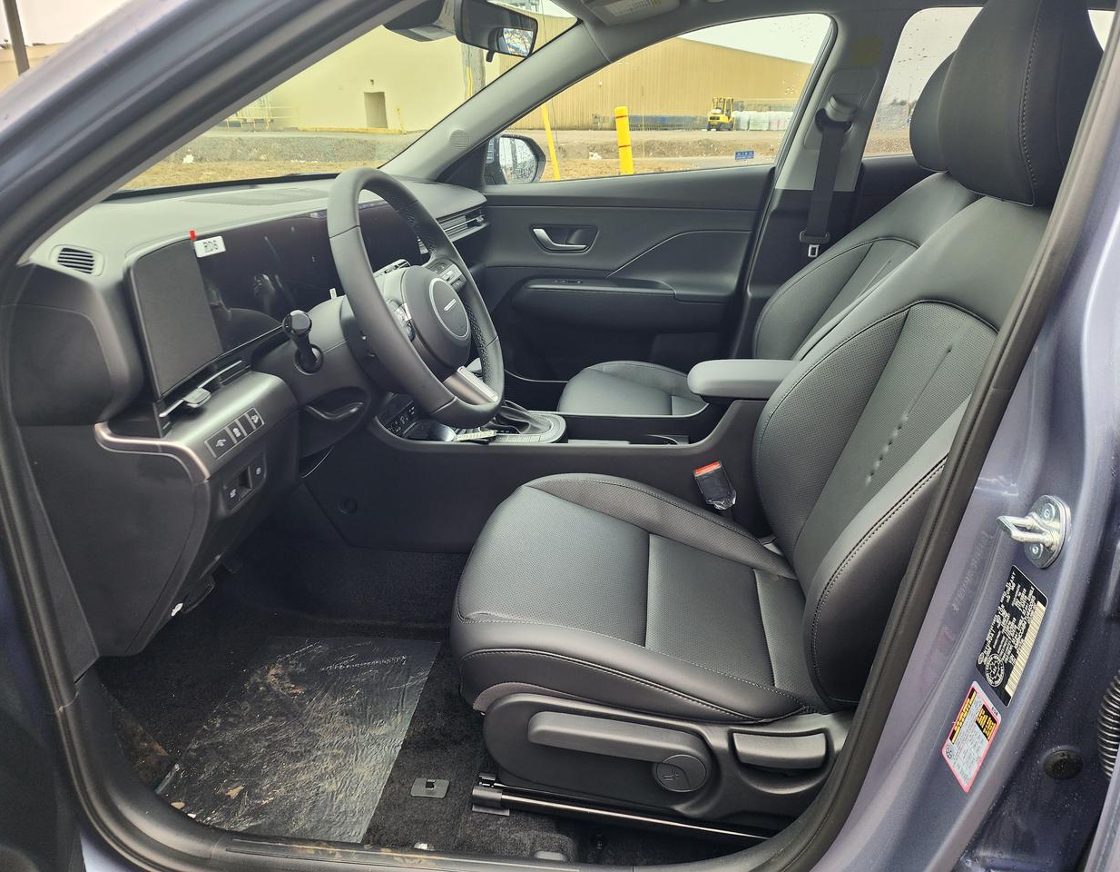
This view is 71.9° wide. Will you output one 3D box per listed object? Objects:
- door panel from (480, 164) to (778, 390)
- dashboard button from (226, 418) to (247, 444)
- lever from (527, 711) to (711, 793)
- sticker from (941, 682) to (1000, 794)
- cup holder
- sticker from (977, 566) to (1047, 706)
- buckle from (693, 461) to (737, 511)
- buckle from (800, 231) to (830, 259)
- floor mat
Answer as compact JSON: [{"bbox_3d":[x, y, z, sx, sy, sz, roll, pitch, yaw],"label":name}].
[{"bbox_3d":[0.127,-0.373,2.020,0.830,0.640,0.130,2,21,8],"label":"door panel"},{"bbox_3d":[-0.373,-0.004,0.891,0.010,0.025,0.019,-23,16,16],"label":"dashboard button"},{"bbox_3d":[0.068,0.369,0.901,0.212,0.068,0.038,-1,20,9],"label":"lever"},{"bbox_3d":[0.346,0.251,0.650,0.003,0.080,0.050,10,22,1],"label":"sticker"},{"bbox_3d":[0.176,0.041,1.451,0.100,0.070,0.100,2,21,8],"label":"cup holder"},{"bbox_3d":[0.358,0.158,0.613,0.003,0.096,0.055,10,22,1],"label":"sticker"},{"bbox_3d":[0.263,0.087,1.294,0.047,0.084,0.028,-18,17,15],"label":"buckle"},{"bbox_3d":[0.609,-0.466,1.859,0.070,0.064,0.020,4,21,13],"label":"buckle"},{"bbox_3d":[-0.409,0.466,1.257,0.330,0.012,0.460,0,21,5],"label":"floor mat"}]

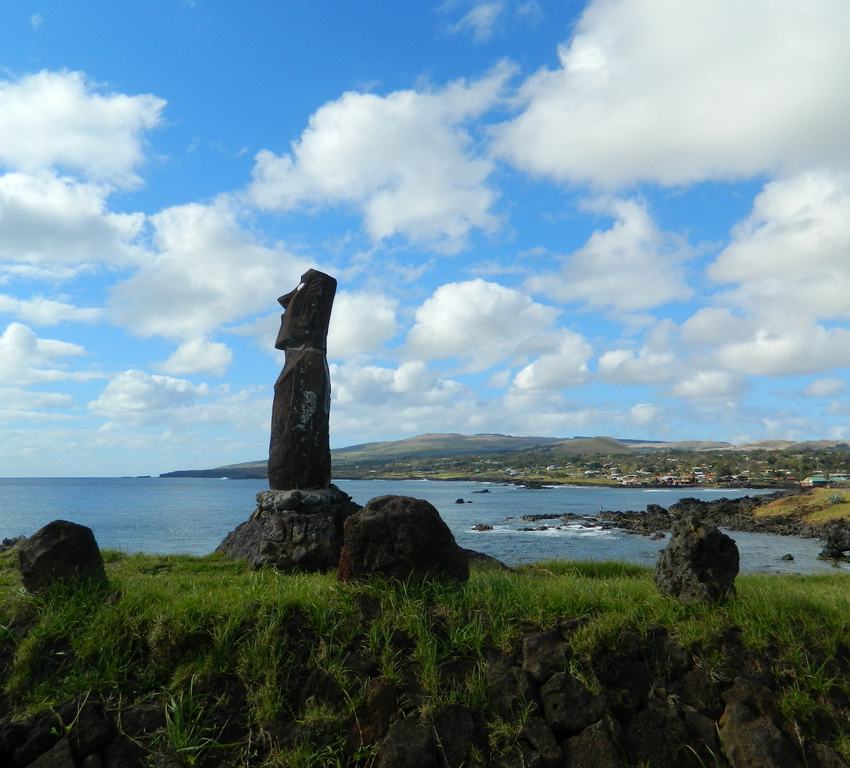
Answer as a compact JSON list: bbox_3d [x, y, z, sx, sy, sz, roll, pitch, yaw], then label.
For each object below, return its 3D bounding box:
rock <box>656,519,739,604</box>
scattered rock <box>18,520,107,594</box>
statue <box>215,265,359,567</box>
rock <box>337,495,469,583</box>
[{"bbox_3d":[2.363,1.514,6.439,0.680,0.711,0.600,-3,-8,20],"label":"rock"},{"bbox_3d":[-3.403,1.610,6.943,0.750,0.647,0.620,4,-8,-26],"label":"scattered rock"},{"bbox_3d":[-1.686,0.362,9.079,1.450,3.660,1.250,3,-8,-22],"label":"statue"},{"bbox_3d":[-0.222,1.585,7.649,1.270,0.874,0.900,0,-7,0],"label":"rock"}]

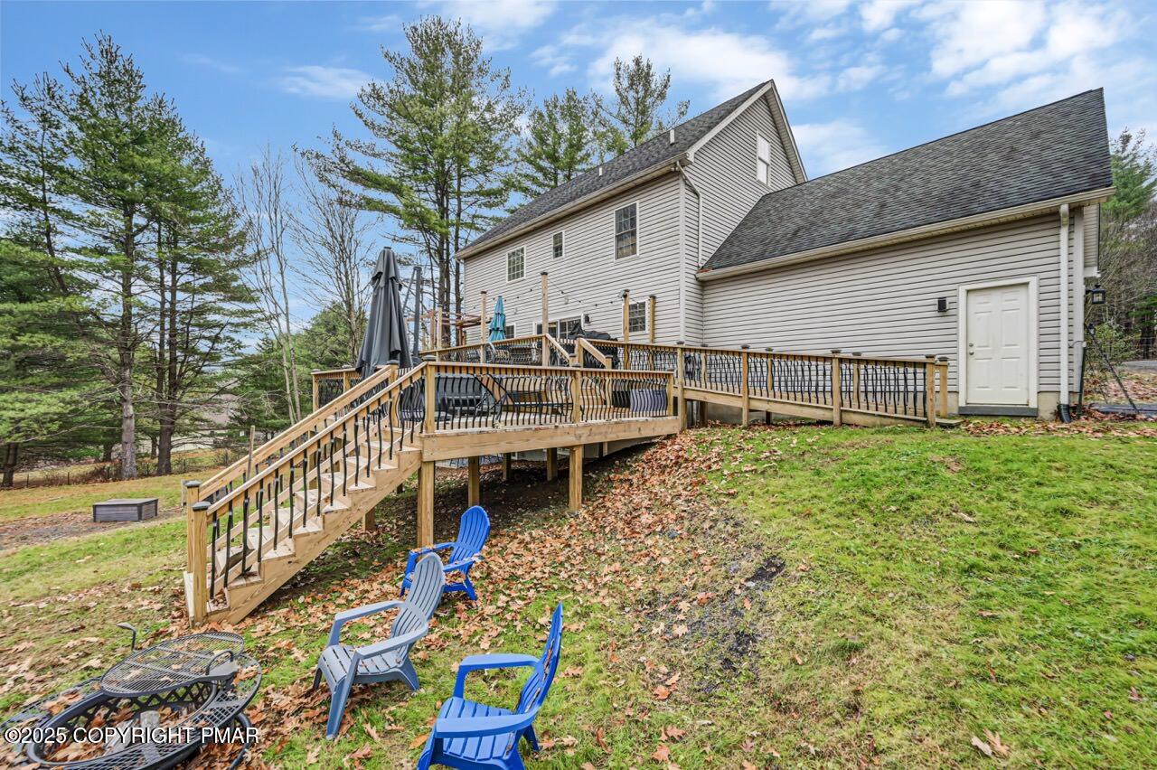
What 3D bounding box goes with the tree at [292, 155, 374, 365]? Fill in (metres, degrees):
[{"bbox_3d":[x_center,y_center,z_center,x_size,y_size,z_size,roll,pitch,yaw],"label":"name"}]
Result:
[{"bbox_3d":[-12.234,-4.012,22.500,4.500,15.223,4.400,0,0,0],"label":"tree"}]

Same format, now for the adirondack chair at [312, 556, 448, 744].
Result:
[{"bbox_3d":[-1.500,1.857,3.440,0.840,0.940,0.760,1,-1,-39],"label":"adirondack chair"}]

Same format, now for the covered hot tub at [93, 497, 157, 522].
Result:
[{"bbox_3d":[-14.674,4.082,14.615,1.437,0.565,0.629,0,0,0],"label":"covered hot tub"}]

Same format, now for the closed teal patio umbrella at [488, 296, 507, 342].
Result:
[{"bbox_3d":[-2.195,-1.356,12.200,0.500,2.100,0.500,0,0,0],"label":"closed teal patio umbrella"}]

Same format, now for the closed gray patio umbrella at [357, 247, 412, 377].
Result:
[{"bbox_3d":[-3.347,-1.270,7.800,0.920,2.240,0.880,0,0,0],"label":"closed gray patio umbrella"}]

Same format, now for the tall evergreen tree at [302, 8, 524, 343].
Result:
[{"bbox_3d":[-10.103,-9.602,28.000,13.300,25.804,12.800,0,0,0],"label":"tall evergreen tree"}]

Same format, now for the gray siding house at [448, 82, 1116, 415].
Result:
[{"bbox_3d":[4.578,-4.263,15.956,10.150,10.650,18.150,0,0,-43],"label":"gray siding house"}]

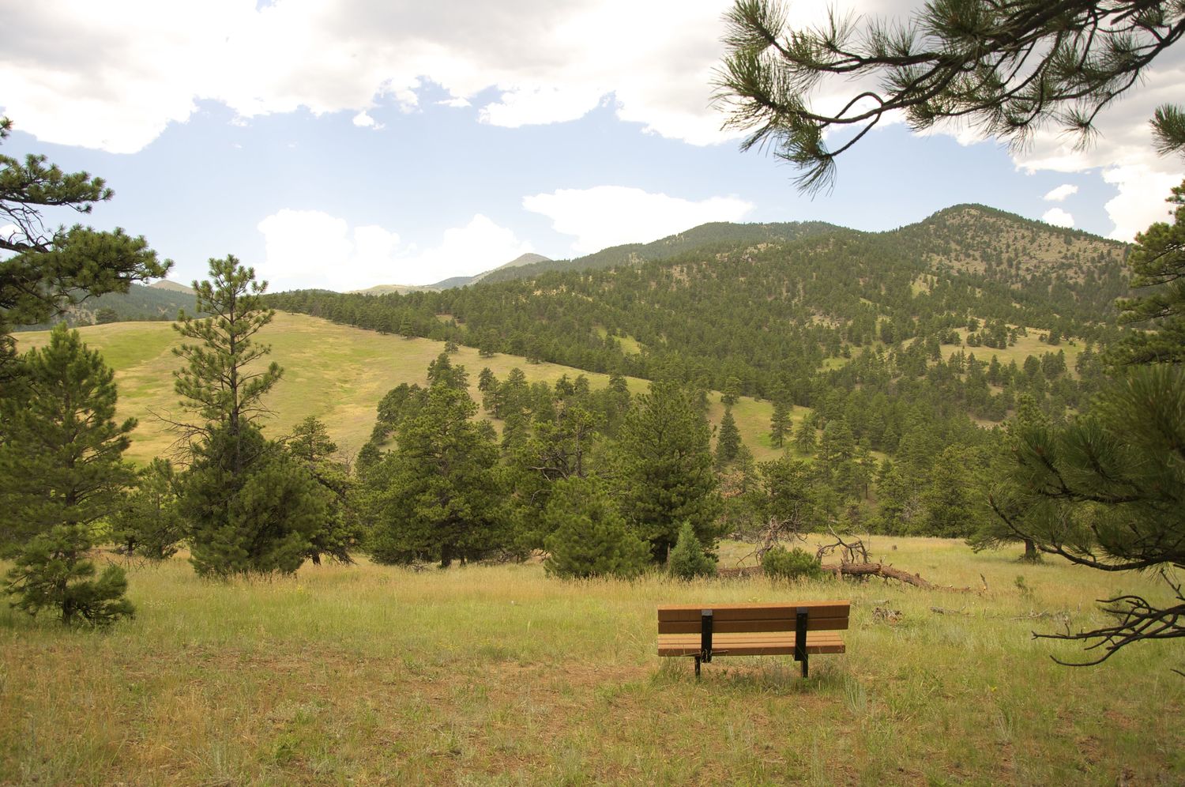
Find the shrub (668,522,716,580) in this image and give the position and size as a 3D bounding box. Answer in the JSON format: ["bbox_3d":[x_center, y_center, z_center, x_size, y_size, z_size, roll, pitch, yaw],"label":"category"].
[{"bbox_3d":[2.332,3.710,20.800,1.128,1.410,1.072,-1,-2,0],"label":"shrub"}]

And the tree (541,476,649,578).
[{"bbox_3d":[0.108,3.211,20.800,2.495,2.452,2.370,-1,-2,0],"label":"tree"}]

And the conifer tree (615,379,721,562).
[{"bbox_3d":[2.224,2.319,26.000,3.119,5.478,2.963,-1,-2,0],"label":"conifer tree"}]

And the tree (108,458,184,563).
[{"bbox_3d":[-15.536,4.058,31.000,3.039,3.621,2.887,-1,-2,0],"label":"tree"}]

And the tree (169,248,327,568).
[{"bbox_3d":[-8.777,0.645,22.500,3.731,8.167,3.545,-1,-2,0],"label":"tree"}]

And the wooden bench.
[{"bbox_3d":[1.737,2.655,9.600,2.000,0.880,0.640,-1,-2,5],"label":"wooden bench"}]

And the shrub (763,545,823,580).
[{"bbox_3d":[4.368,3.704,19.300,1.349,0.825,1.281,-1,-2,0],"label":"shrub"}]

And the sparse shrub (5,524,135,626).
[{"bbox_3d":[-8.420,2.931,14.300,2.088,1.671,1.984,-1,-2,0],"label":"sparse shrub"}]

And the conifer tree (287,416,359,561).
[{"bbox_3d":[-8.420,2.957,27.000,2.619,4.590,2.488,-1,-2,0],"label":"conifer tree"}]

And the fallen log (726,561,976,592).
[{"bbox_3d":[5.267,3.961,18.800,5.331,0.420,0.500,-2,-2,27],"label":"fallen log"}]

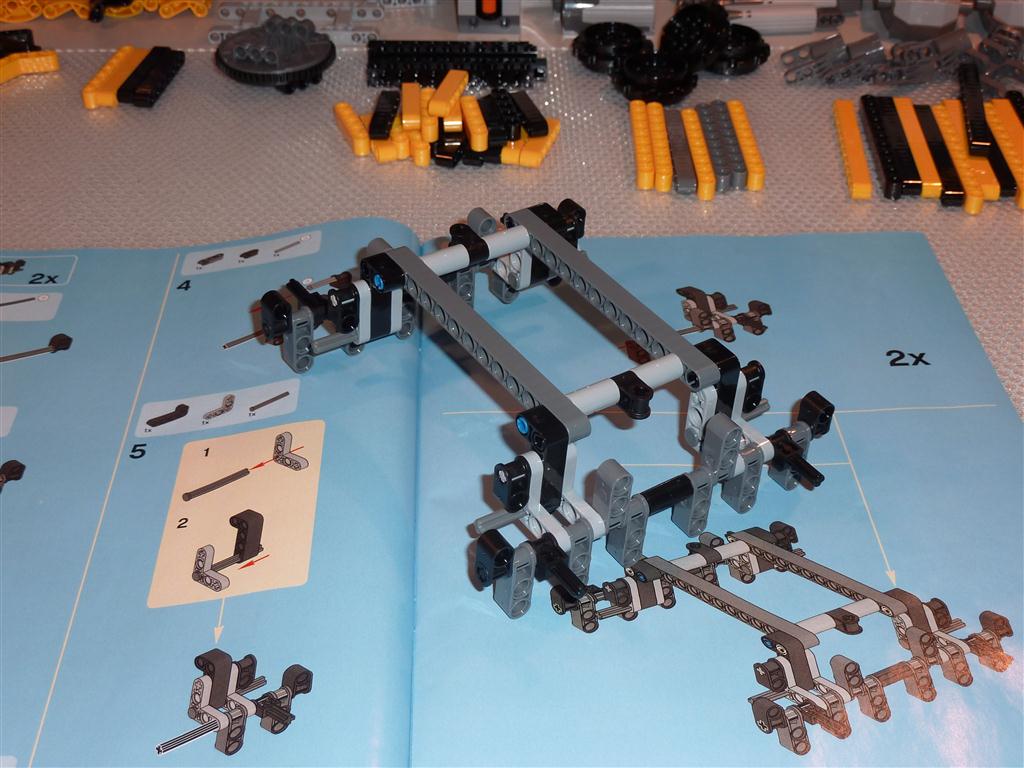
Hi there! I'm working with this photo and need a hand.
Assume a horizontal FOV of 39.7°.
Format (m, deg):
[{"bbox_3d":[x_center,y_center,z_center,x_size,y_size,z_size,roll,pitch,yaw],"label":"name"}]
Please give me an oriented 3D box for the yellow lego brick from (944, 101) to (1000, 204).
[{"bbox_3d":[0.203,-0.106,0.632,0.008,0.007,0.088,1,37,3],"label":"yellow lego brick"}]

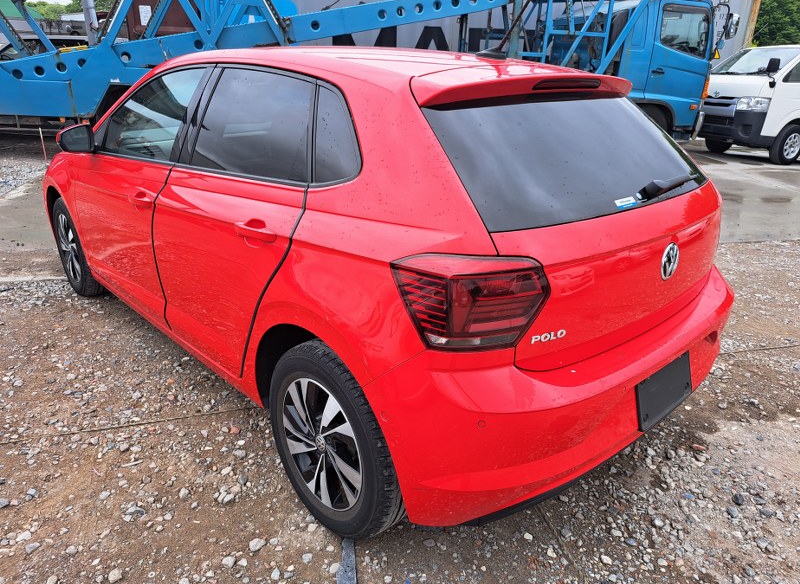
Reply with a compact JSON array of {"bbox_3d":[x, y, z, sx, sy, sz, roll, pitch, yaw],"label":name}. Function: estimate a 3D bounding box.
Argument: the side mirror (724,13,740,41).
[{"bbox_3d":[4.915,-3.925,8.200,0.130,0.390,0.210,10,23,18],"label":"side mirror"}]

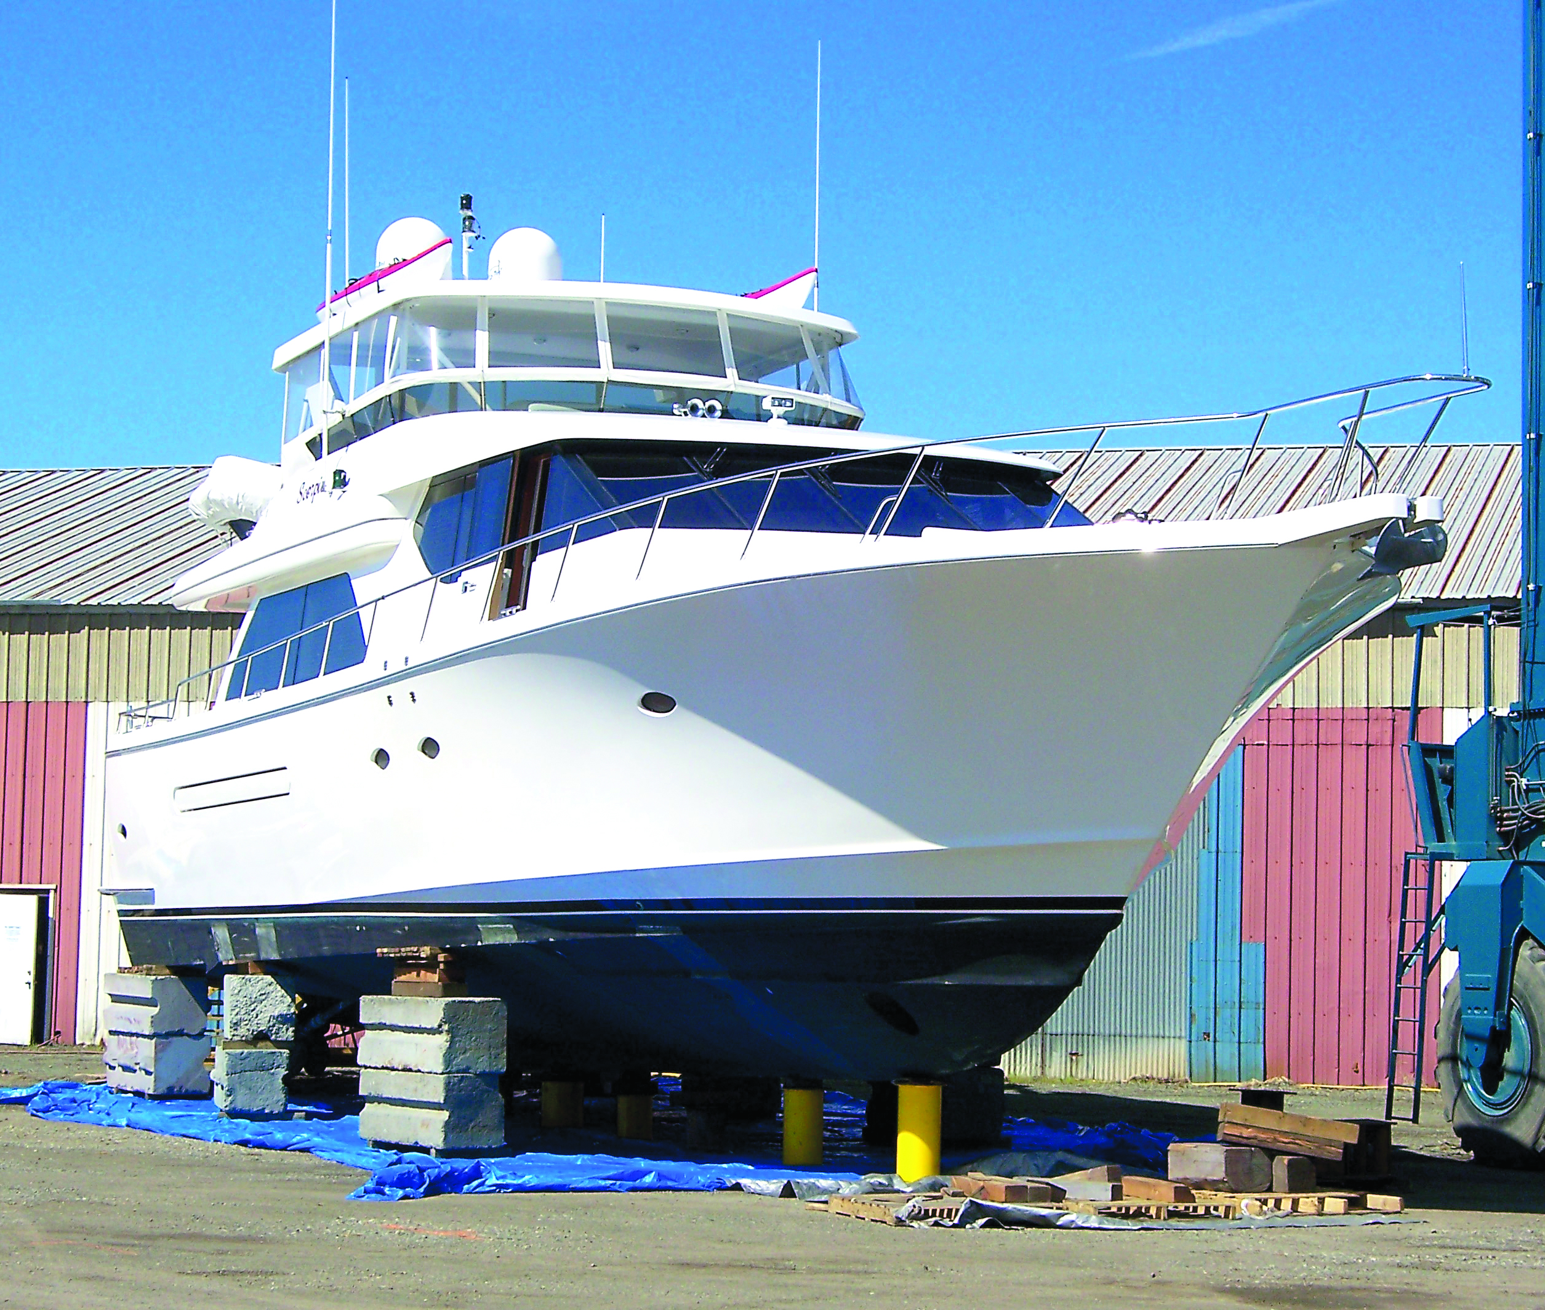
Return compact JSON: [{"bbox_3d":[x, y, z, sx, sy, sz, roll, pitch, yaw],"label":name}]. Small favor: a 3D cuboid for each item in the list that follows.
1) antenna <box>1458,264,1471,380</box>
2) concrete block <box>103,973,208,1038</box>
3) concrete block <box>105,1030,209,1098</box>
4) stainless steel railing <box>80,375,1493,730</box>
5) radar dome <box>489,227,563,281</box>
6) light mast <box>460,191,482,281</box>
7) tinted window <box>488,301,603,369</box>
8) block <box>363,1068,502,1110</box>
[{"bbox_3d":[4.097,-1.981,20.837,0.030,0.694,0.030,0,-5,-25],"label":"antenna"},{"bbox_3d":[-6.649,3.778,38.101,0.640,0.610,1.200,4,-5,-36],"label":"concrete block"},{"bbox_3d":[-6.662,4.386,38.058,0.640,0.610,1.200,4,-5,-36],"label":"concrete block"},{"bbox_3d":[-0.386,-0.335,30.583,5.000,1.400,21.835,3,-4,-25],"label":"stainless steel railing"},{"bbox_3d":[-2.542,-4.065,36.381,0.750,0.700,0.750,1,-4,0],"label":"radar dome"},{"bbox_3d":[-3.134,-4.292,36.397,0.200,0.920,0.170,3,-4,-25],"label":"light mast"},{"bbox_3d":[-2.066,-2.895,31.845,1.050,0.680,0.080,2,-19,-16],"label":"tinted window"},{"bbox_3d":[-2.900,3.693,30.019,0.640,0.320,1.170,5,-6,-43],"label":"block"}]

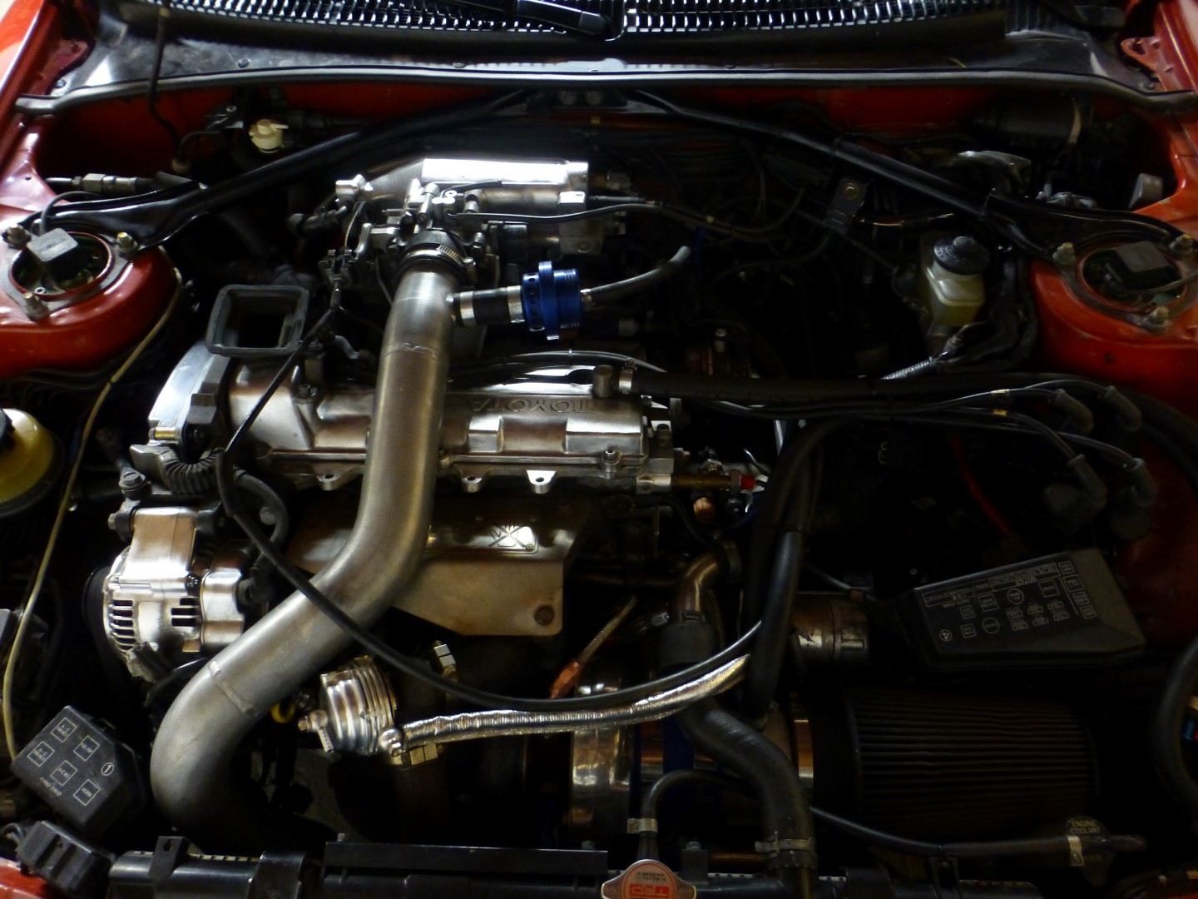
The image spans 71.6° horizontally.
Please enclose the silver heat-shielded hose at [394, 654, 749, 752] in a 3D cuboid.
[{"bbox_3d":[-0.022,0.224,0.733,0.335,0.045,0.065,-8,57,-5],"label":"silver heat-shielded hose"}]

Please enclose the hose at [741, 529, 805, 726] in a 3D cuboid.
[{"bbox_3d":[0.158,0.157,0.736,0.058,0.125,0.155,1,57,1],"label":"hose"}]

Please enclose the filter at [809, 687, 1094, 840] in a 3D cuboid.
[{"bbox_3d":[0.321,0.299,0.790,0.245,0.143,0.143,1,57,1],"label":"filter"}]

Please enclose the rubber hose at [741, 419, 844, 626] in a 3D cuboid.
[{"bbox_3d":[0.178,0.072,0.764,0.100,0.135,0.175,1,57,1],"label":"rubber hose"}]

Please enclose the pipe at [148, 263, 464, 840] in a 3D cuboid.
[{"bbox_3d":[-0.222,0.085,0.699,0.210,0.250,0.460,1,57,1],"label":"pipe"}]

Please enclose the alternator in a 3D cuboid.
[{"bbox_3d":[-0.394,0.136,0.775,0.135,0.145,0.146,1,57,1],"label":"alternator"}]

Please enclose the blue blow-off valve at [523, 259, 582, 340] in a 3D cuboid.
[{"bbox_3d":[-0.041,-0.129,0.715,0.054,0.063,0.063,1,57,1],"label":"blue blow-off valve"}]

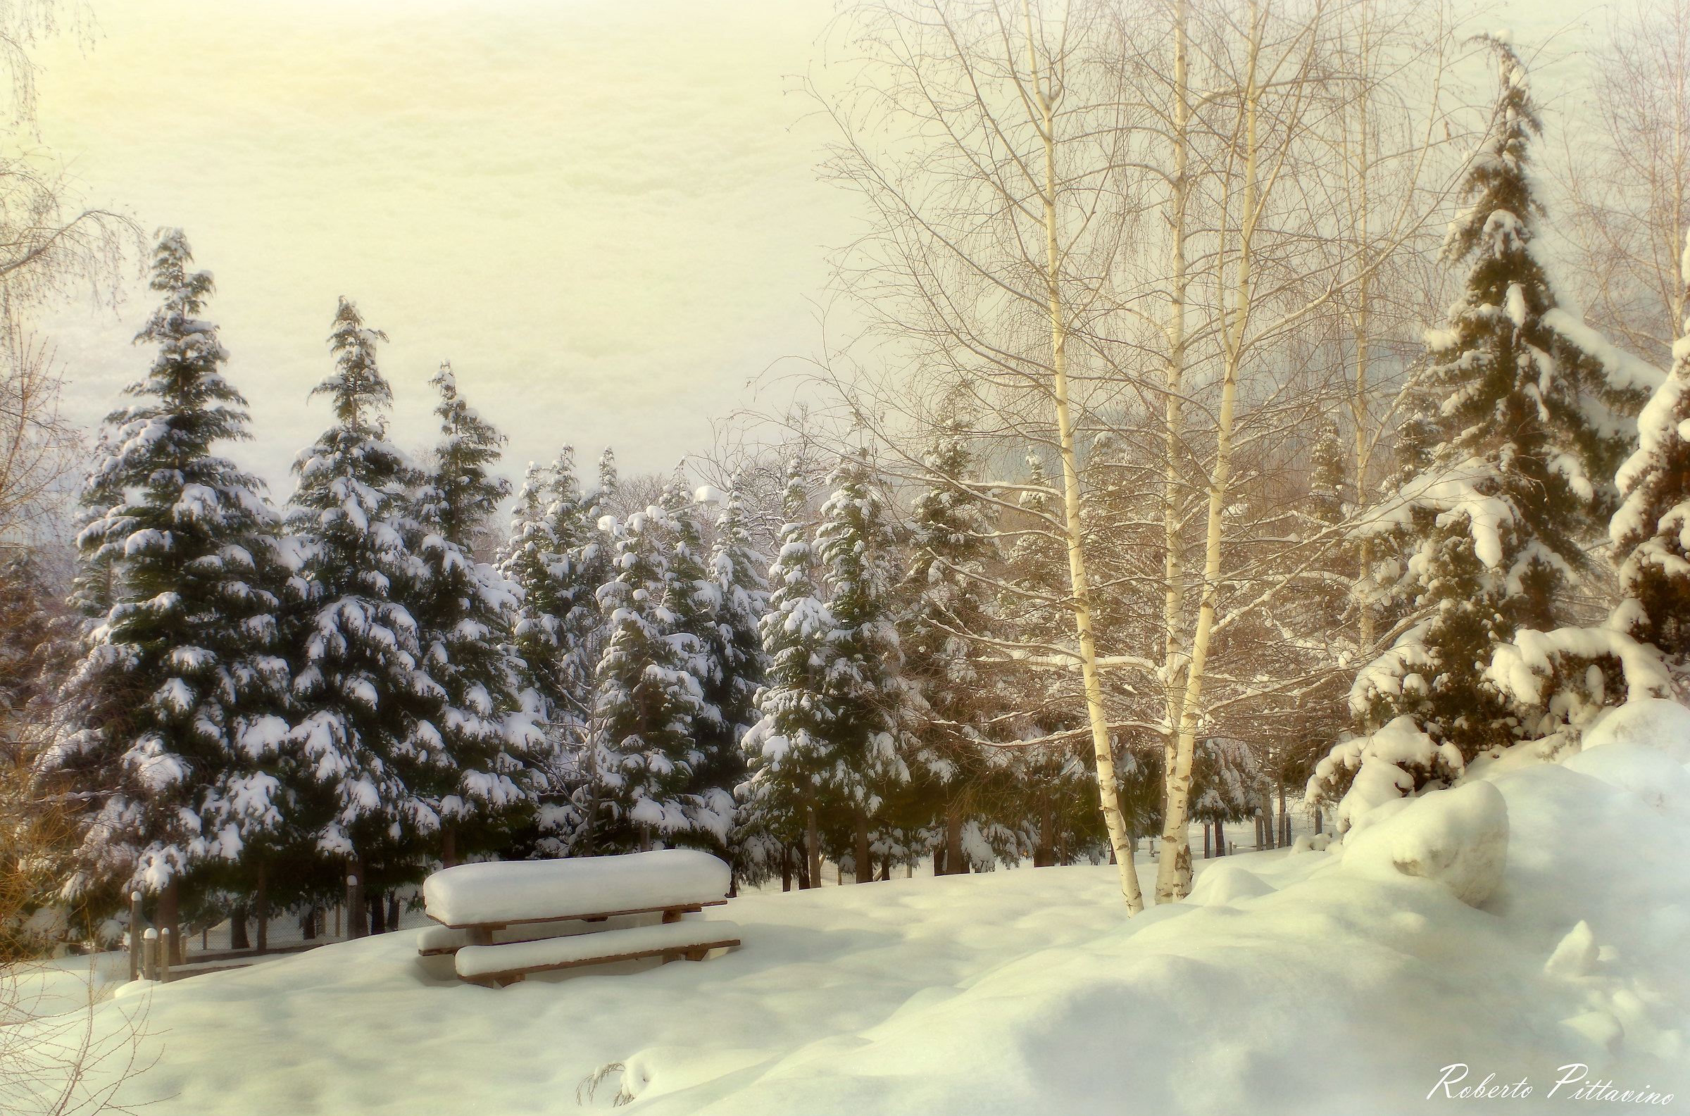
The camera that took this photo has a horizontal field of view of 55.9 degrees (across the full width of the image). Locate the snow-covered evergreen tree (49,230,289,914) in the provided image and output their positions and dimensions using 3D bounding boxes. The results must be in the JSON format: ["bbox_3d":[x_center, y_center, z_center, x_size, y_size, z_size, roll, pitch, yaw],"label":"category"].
[{"bbox_3d":[-8.497,0.423,20.243,3.050,9.290,3.050,0,-3,0],"label":"snow-covered evergreen tree"}]

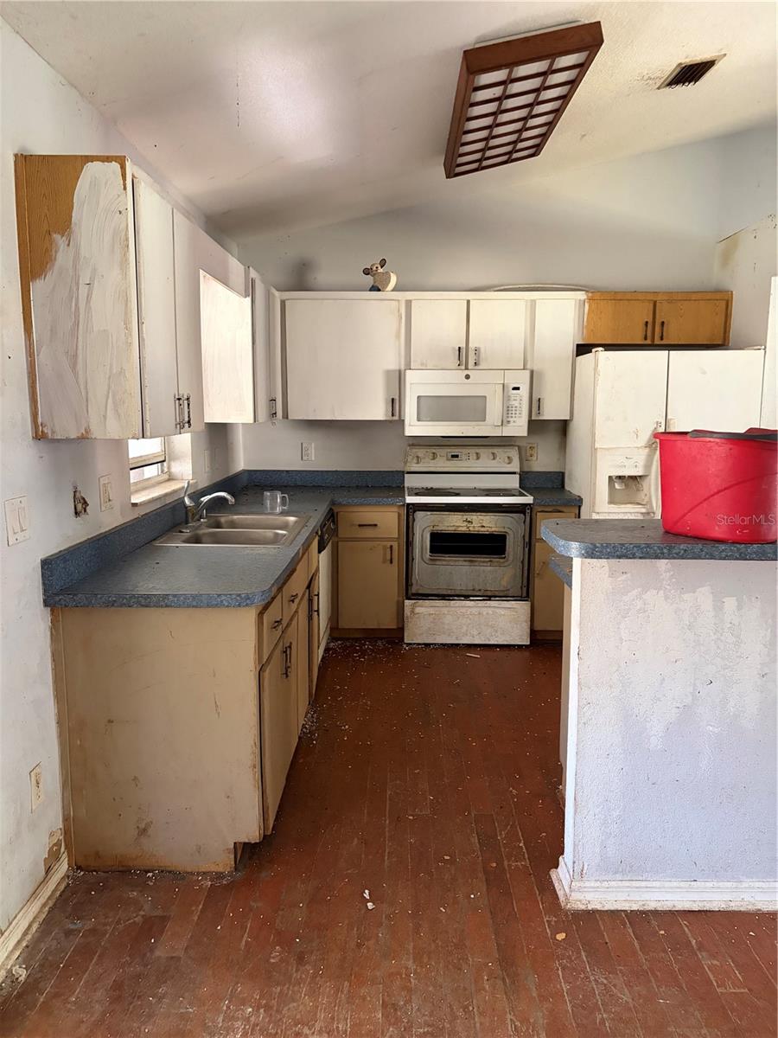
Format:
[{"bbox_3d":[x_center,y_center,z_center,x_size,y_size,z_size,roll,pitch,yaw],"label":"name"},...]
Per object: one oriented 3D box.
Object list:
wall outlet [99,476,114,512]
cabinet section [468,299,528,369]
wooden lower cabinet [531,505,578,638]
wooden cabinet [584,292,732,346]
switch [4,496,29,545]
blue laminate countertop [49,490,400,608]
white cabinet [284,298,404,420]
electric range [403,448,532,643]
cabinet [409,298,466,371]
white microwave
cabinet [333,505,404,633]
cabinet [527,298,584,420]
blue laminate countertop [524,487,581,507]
[{"bbox_3d":[-1.006,-0.091,2.776,0.009,0.119,0.116,0,9,1],"label":"wall outlet"},{"bbox_3d":[0.664,-1.131,4.790,0.350,0.416,0.030,0,9,1],"label":"cabinet section"},{"bbox_3d":[1.008,0.301,5.008,0.282,0.865,0.621,0,9,1],"label":"wooden lower cabinet"},{"bbox_3d":[1.648,-1.249,4.923,0.906,0.313,0.334,0,9,1],"label":"wooden cabinet"},{"bbox_3d":[-1.014,0.004,2.131,0.009,0.119,0.121,0,9,1],"label":"switch"},{"bbox_3d":[-0.459,0.022,3.796,1.097,0.041,2.992,0,9,1],"label":"blue laminate countertop"},{"bbox_3d":[-0.277,-1.010,4.983,0.730,0.738,0.334,0,9,1],"label":"white cabinet"},{"bbox_3d":[0.484,0.145,4.979,0.762,1.180,0.646,0,9,1],"label":"electric range"},{"bbox_3d":[0.307,-1.159,4.953,0.352,0.423,0.334,0,9,1],"label":"cabinet"},{"bbox_3d":[0.484,-0.737,4.973,0.757,0.402,0.396,0,9,1],"label":"white microwave"},{"bbox_3d":[-0.126,0.295,4.996,0.446,0.866,0.635,0,9,1],"label":"cabinet"},{"bbox_3d":[1.002,-1.017,4.936,0.283,0.765,0.338,0,9,1],"label":"cabinet"},{"bbox_3d":[1.002,-0.148,4.912,0.289,0.039,0.642,0,9,1],"label":"blue laminate countertop"}]

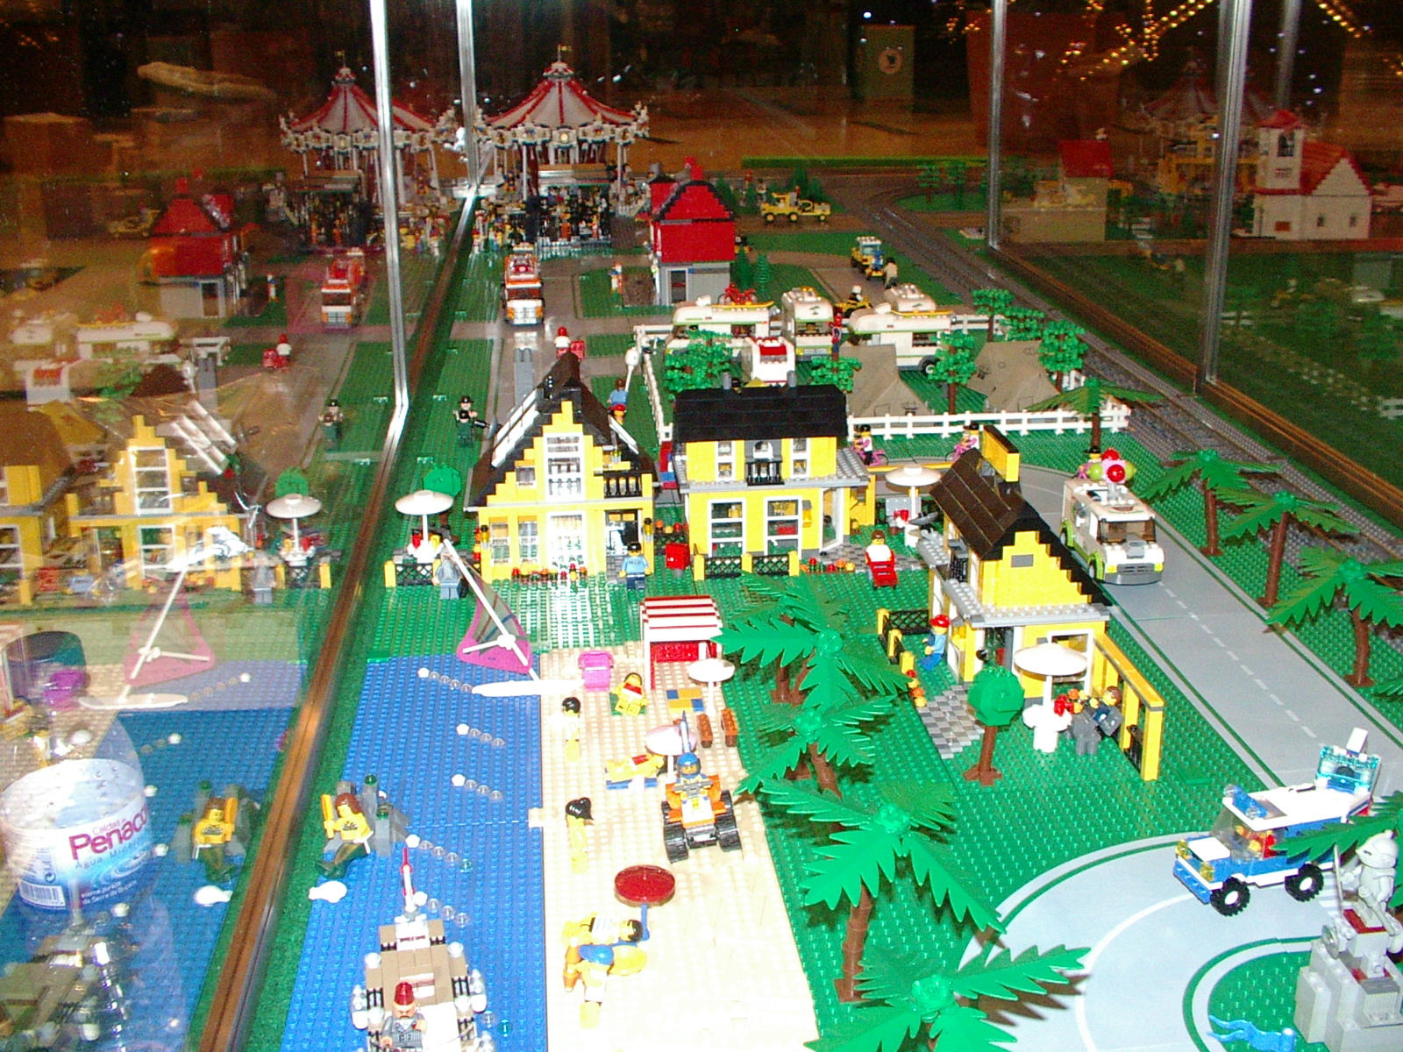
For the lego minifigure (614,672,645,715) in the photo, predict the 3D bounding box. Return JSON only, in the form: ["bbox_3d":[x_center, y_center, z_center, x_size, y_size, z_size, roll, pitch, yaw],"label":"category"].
[{"bbox_3d":[-0.052,0.119,1.098,0.022,0.027,0.018,8,21,20],"label":"lego minifigure"}]

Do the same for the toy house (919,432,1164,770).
[{"bbox_3d":[0.238,0.049,1.119,0.106,0.147,0.296,-2,20,-6],"label":"toy house"}]

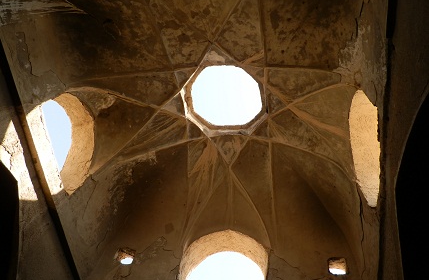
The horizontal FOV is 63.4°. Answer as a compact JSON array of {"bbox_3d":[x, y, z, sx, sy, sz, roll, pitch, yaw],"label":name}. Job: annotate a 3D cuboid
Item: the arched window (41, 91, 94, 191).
[{"bbox_3d":[-1.973,-0.050,4.556,0.372,1.008,1.163,-3,-69,11],"label":"arched window"}]

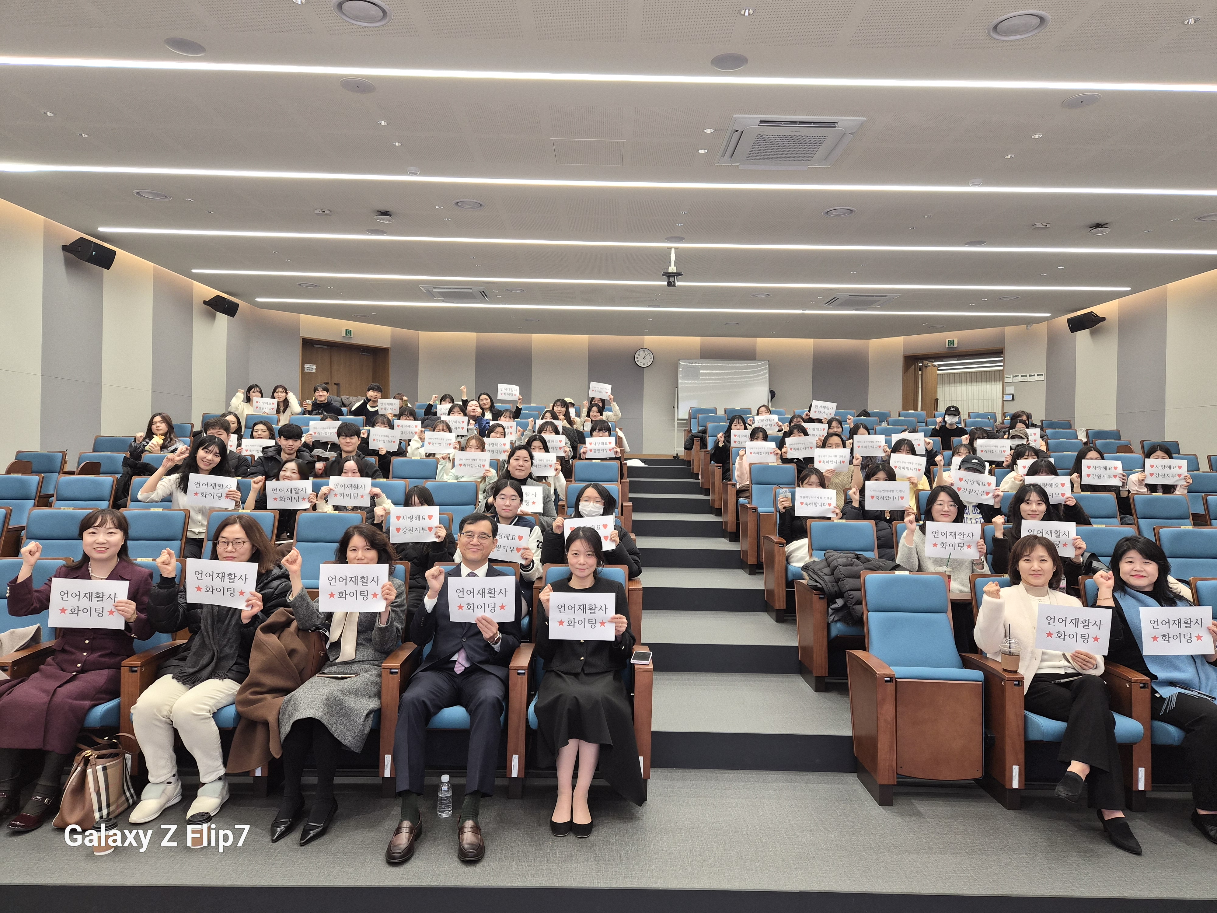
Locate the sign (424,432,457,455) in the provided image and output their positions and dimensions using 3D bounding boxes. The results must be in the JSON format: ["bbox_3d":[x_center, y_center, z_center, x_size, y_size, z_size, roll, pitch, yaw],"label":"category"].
[{"bbox_3d":[-1.660,-0.133,8.000,0.297,0.210,0.012,1,0,-10],"label":"sign"}]

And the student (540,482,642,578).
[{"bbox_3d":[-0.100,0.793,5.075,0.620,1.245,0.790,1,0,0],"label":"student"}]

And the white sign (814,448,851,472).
[{"bbox_3d":[1.968,0.032,7.100,0.297,0.210,0.012,1,-8,13],"label":"white sign"}]

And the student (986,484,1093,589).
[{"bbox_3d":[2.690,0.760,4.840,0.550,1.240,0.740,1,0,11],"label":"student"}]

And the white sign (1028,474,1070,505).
[{"bbox_3d":[3.180,0.242,5.850,0.297,0.210,0.012,1,-5,25],"label":"white sign"}]

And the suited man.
[{"bbox_3d":[-0.690,0.930,3.705,0.550,1.313,1.150,1,0,-1],"label":"suited man"}]

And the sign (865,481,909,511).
[{"bbox_3d":[2.002,0.282,5.800,0.297,0.210,0.012,1,-5,16],"label":"sign"}]

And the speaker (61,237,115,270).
[{"bbox_3d":[-5.951,-2.341,9.280,0.330,0.240,0.420,18,0,2],"label":"speaker"}]

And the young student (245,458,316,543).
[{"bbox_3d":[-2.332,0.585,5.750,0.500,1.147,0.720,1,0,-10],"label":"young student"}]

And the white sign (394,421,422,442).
[{"bbox_3d":[-2.272,-0.296,9.150,0.297,0.210,0.020,2,0,-9],"label":"white sign"}]

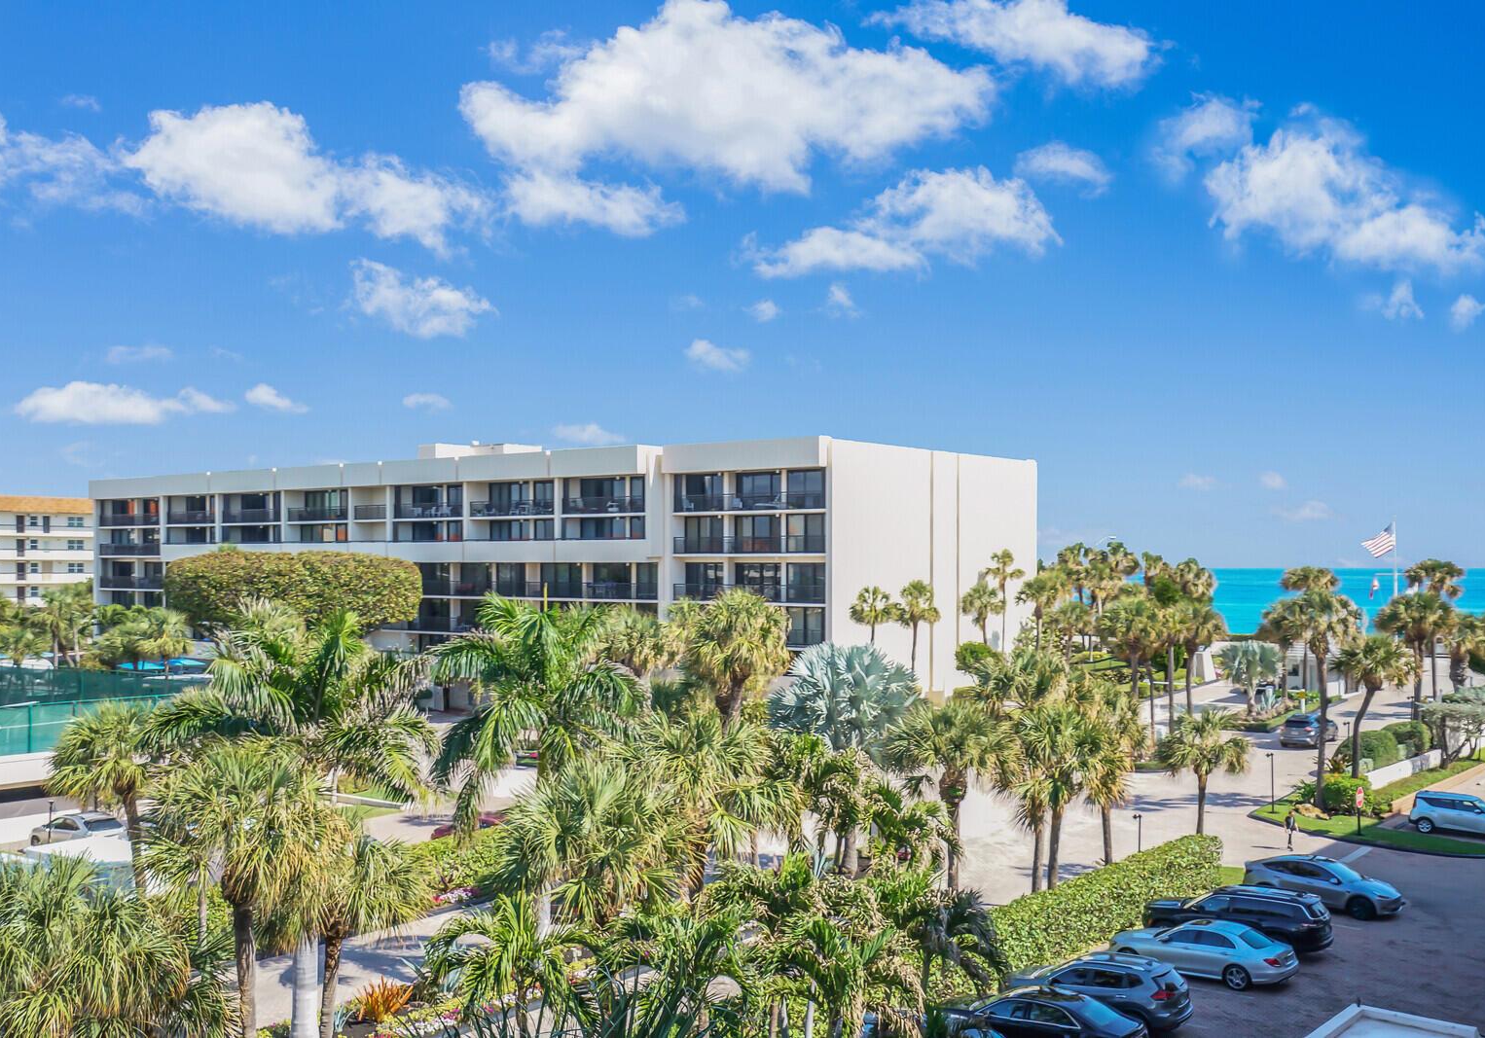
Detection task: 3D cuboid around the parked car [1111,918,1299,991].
[{"bbox_3d":[12.350,11.429,40.414,4.900,1.470,1.860,-1,-2,38],"label":"parked car"}]

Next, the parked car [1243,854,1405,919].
[{"bbox_3d":[18.300,11.425,47.870,4.750,1.620,1.920,-1,-2,38],"label":"parked car"}]

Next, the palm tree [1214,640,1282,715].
[{"bbox_3d":[34.229,10.727,102.384,4.304,5.083,4.304,-1,-2,18],"label":"palm tree"}]

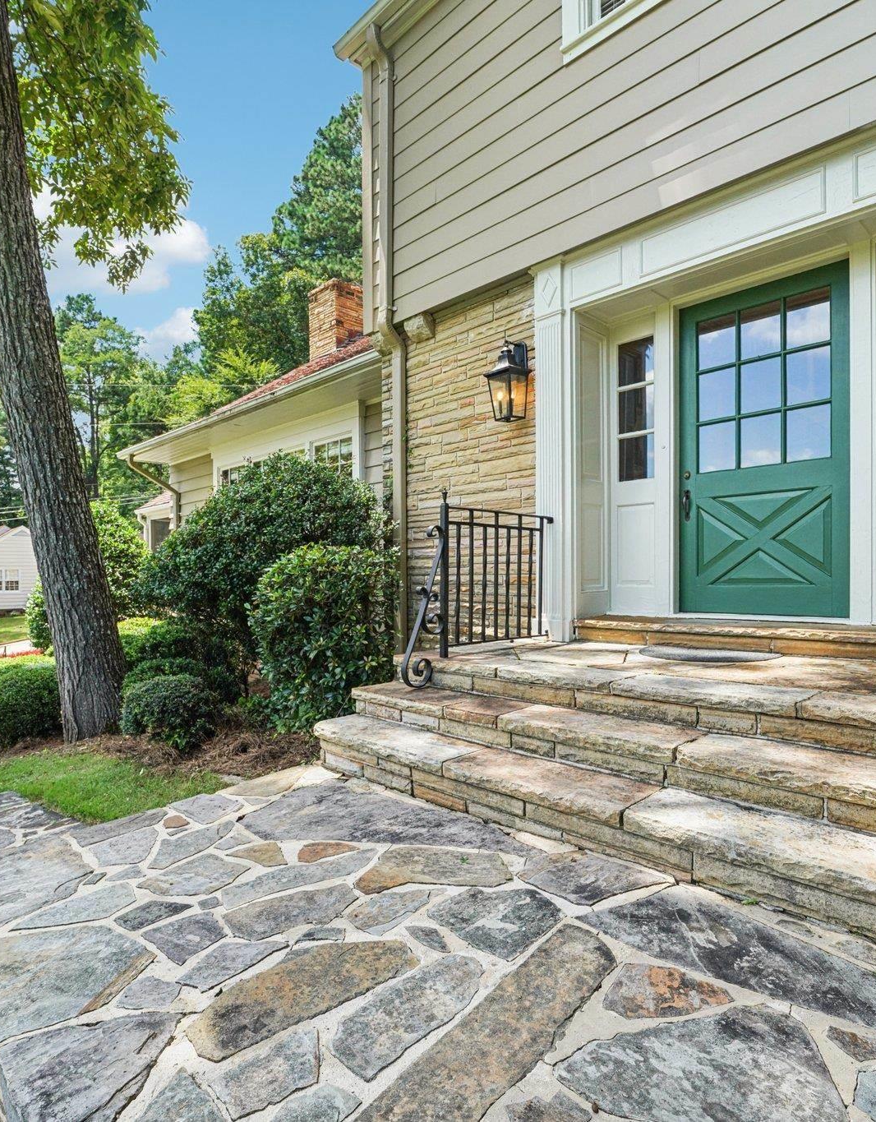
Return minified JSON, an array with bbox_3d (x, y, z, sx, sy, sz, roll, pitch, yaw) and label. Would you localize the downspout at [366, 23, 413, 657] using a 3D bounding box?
[{"bbox_3d":[-0.443,-1.777,5.148,0.110,5.140,0.400,-1,0,44],"label":"downspout"}]

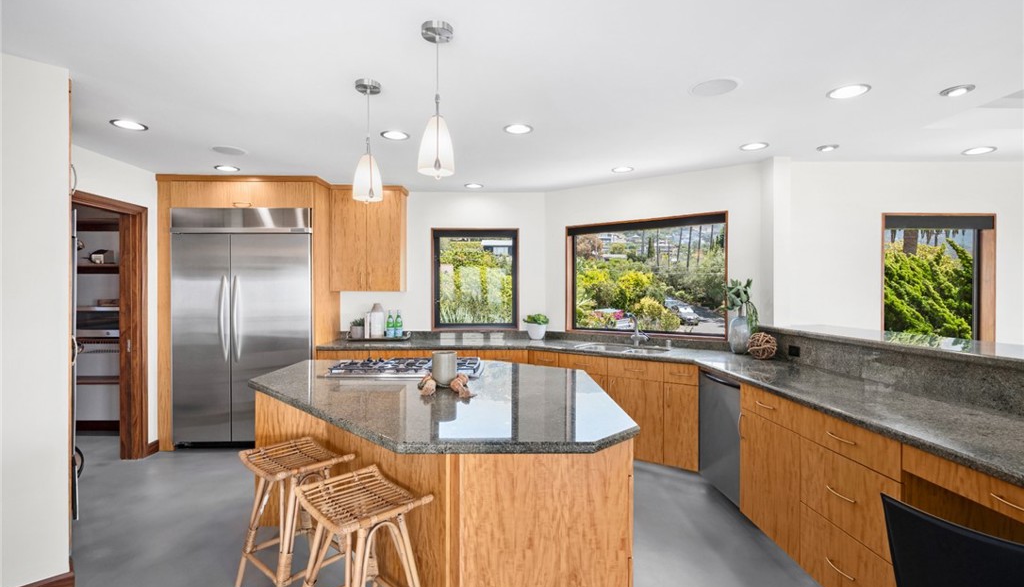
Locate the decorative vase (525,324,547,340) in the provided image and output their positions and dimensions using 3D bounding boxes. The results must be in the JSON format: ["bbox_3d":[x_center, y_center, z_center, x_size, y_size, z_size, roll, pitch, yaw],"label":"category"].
[{"bbox_3d":[0.250,0.386,4.570,0.195,0.160,0.195,0,0,-1],"label":"decorative vase"}]

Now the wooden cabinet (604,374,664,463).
[{"bbox_3d":[1.085,0.946,3.703,0.432,0.602,0.583,0,1,31],"label":"wooden cabinet"}]

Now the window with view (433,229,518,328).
[{"bbox_3d":[-0.377,-0.146,4.737,0.897,1.046,0.121,0,1,-2],"label":"window with view"}]

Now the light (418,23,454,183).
[{"bbox_3d":[-0.288,-0.730,1.755,0.144,0.573,0.144,0,1,0],"label":"light"}]

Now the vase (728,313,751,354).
[{"bbox_3d":[1.779,0.315,3.540,0.175,0.315,0.175,0,0,-1],"label":"vase"}]

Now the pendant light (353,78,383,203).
[{"bbox_3d":[-0.709,-0.738,2.230,0.150,0.585,0.150,0,0,-1],"label":"pendant light"}]

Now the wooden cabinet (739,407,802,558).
[{"bbox_3d":[1.616,0.962,2.380,0.583,0.602,0.516,0,1,-2],"label":"wooden cabinet"}]

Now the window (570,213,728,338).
[{"bbox_3d":[1.185,-0.143,4.177,1.480,1.050,0.120,0,0,35],"label":"window"}]

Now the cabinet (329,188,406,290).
[{"bbox_3d":[-1.395,-0.528,4.500,0.690,1.010,0.290,0,0,-1],"label":"cabinet"}]

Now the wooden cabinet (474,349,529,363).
[{"bbox_3d":[-0.075,0.940,4.360,0.460,0.875,0.620,0,0,-1],"label":"wooden cabinet"}]

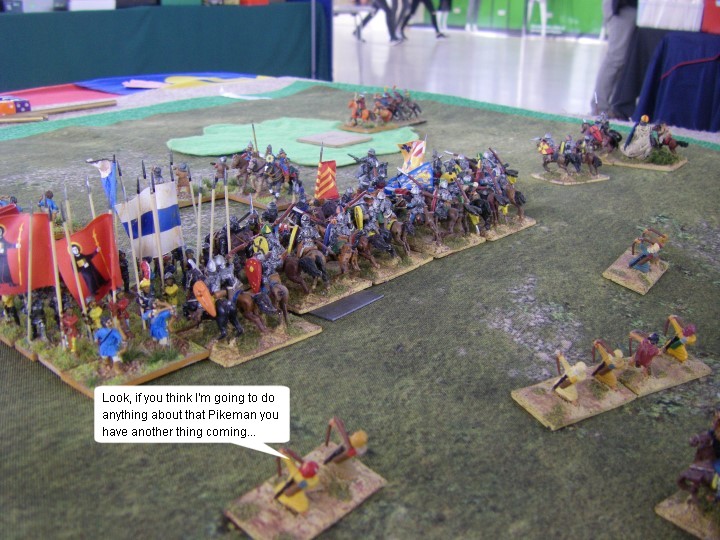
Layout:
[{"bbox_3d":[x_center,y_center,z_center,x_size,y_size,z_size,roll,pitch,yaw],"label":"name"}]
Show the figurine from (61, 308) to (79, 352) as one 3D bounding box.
[{"bbox_3d":[-0.095,0.019,0.260,0.005,0.018,0.007,24,32,34],"label":"figurine"}]

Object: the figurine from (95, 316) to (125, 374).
[{"bbox_3d":[-0.080,0.023,0.250,0.007,0.020,0.009,24,32,34],"label":"figurine"}]

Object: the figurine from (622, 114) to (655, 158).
[{"bbox_3d":[0.181,-0.087,0.512,0.018,0.027,0.015,18,29,25],"label":"figurine"}]

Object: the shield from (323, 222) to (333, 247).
[{"bbox_3d":[-0.014,-0.016,0.350,0.003,0.011,0.007,7,23,-22],"label":"shield"}]

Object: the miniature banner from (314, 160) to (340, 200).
[{"bbox_3d":[-0.015,-0.040,0.349,0.012,0.018,0.004,-3,23,-11],"label":"miniature banner"}]

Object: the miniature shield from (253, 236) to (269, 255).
[{"bbox_3d":[-0.038,-0.009,0.300,0.006,0.008,0.002,22,22,31],"label":"miniature shield"}]

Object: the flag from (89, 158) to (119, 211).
[{"bbox_3d":[-0.097,-0.031,0.299,0.011,0.022,0.005,-8,24,-23],"label":"flag"}]

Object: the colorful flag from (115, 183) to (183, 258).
[{"bbox_3d":[-0.077,-0.018,0.290,0.026,0.026,0.005,-19,30,-41],"label":"colorful flag"}]

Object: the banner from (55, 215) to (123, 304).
[{"bbox_3d":[-0.089,-0.004,0.262,0.021,0.029,0.005,-19,30,-41],"label":"banner"}]

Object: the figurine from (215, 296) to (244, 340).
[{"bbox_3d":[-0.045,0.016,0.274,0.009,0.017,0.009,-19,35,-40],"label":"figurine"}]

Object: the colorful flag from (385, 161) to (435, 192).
[{"bbox_3d":[0.022,-0.039,0.349,0.028,0.015,0.005,-15,27,-35],"label":"colorful flag"}]

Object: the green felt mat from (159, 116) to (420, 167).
[{"bbox_3d":[-0.045,-0.098,0.590,0.180,0.003,0.155,1,22,0],"label":"green felt mat"}]

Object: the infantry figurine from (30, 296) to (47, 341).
[{"bbox_3d":[-0.108,0.016,0.264,0.005,0.016,0.007,24,32,34],"label":"infantry figurine"}]

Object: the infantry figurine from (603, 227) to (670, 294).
[{"bbox_3d":[0.126,-0.008,0.354,0.021,0.019,0.040,16,26,32],"label":"infantry figurine"}]

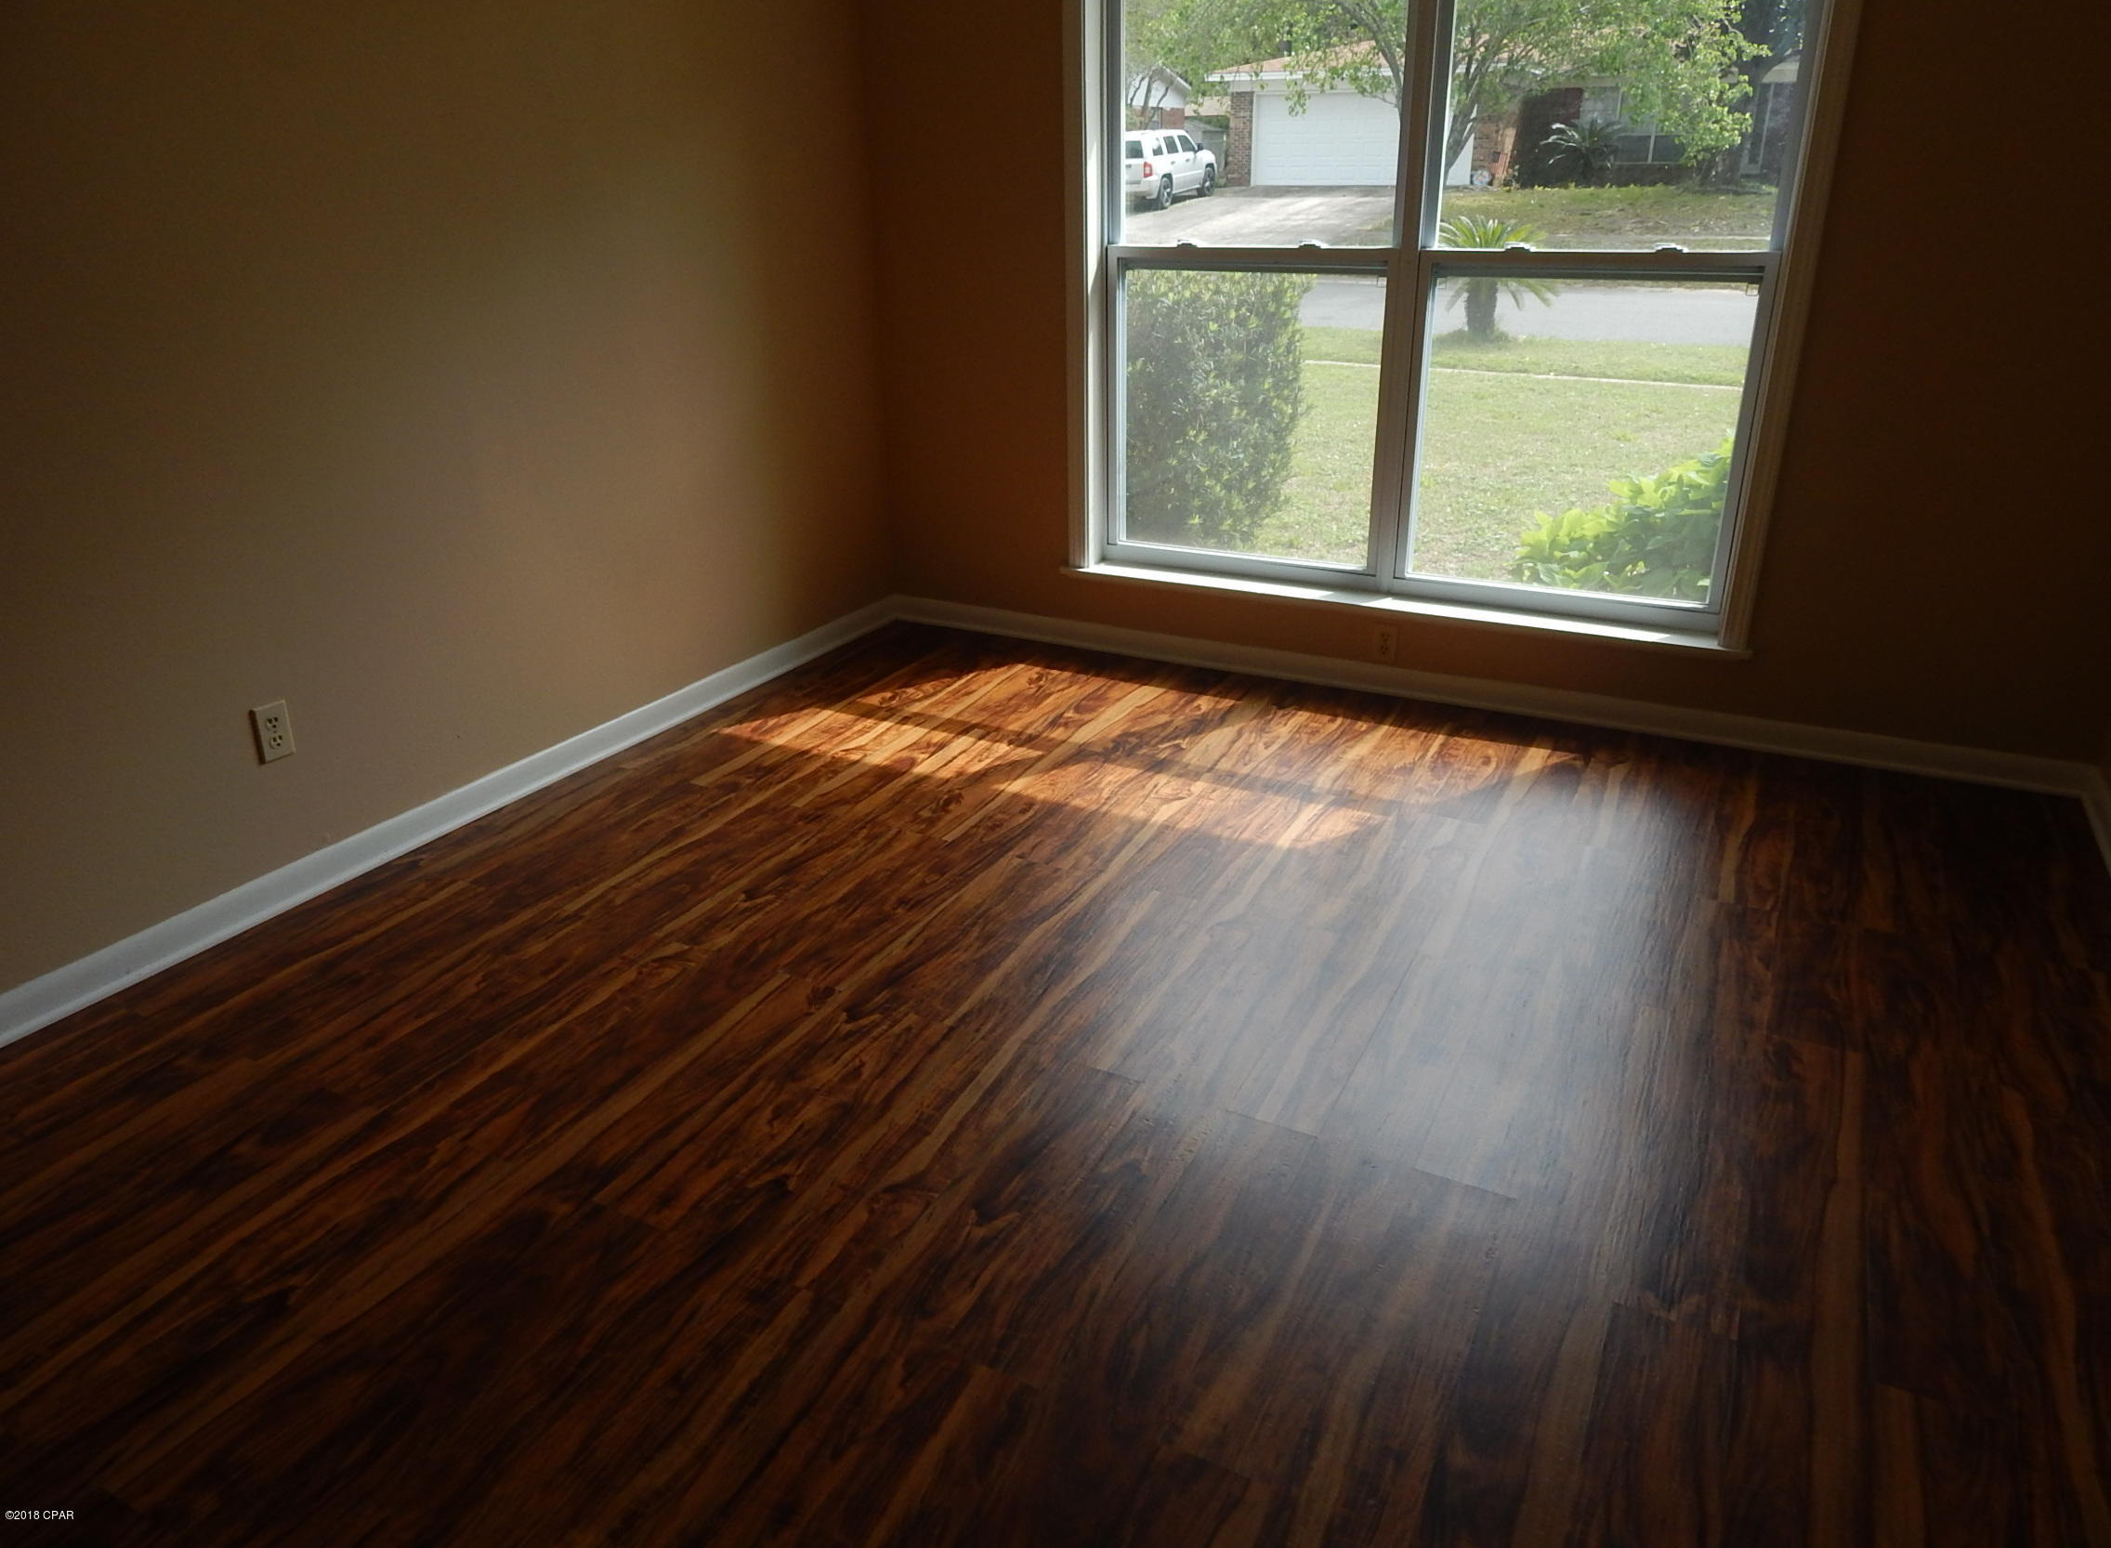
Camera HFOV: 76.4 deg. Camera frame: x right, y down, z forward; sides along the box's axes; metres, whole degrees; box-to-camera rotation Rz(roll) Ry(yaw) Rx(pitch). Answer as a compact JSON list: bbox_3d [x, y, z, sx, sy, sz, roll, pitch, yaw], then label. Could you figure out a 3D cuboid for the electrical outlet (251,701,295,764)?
[{"bbox_3d":[-1.595,-0.085,2.736,0.008,0.115,0.070,11,27,26],"label":"electrical outlet"}]

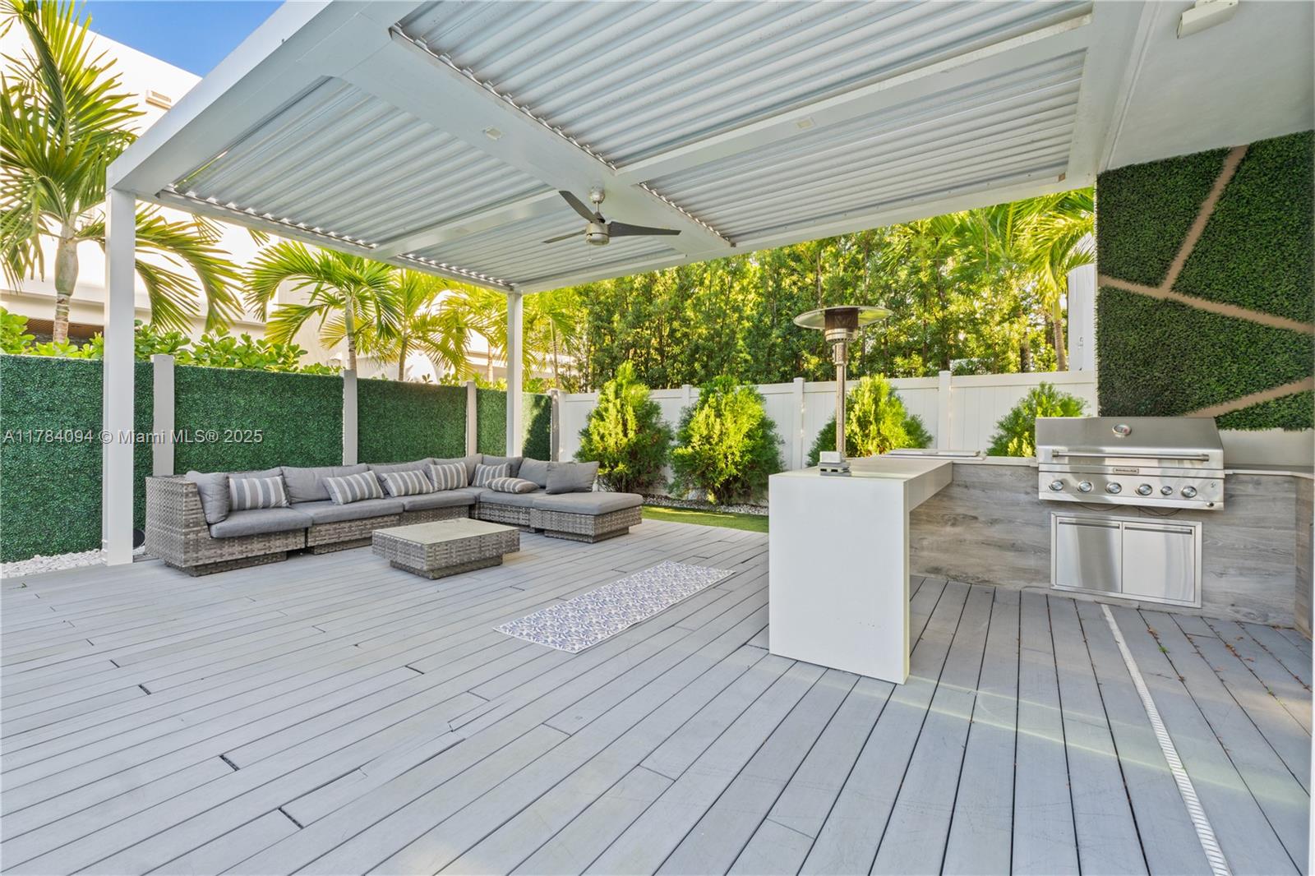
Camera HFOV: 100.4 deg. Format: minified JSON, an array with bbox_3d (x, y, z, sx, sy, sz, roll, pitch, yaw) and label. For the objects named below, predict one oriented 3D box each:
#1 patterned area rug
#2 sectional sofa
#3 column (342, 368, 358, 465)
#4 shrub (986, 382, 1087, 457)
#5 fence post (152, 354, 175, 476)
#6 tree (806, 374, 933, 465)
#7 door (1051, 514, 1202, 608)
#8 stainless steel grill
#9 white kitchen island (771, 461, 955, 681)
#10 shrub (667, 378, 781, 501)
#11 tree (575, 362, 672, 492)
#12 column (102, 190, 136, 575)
[{"bbox_3d":[-0.158,1.063,3.719,0.633,0.009,1.896,1,1,34],"label":"patterned area rug"},{"bbox_3d":[-2.188,0.650,5.269,2.582,0.784,3.511,1,1,34],"label":"sectional sofa"},{"bbox_3d":[-3.906,0.096,6.957,0.127,1.859,0.127,1,1,34],"label":"column"},{"bbox_3d":[4.085,0.241,5.787,1.344,1.635,1.176,1,1,34],"label":"shrub"},{"bbox_3d":[-4.962,0.111,5.502,0.135,1.879,0.140,1,1,34],"label":"fence post"},{"bbox_3d":[2.621,0.129,6.768,1.523,1.826,1.232,1,1,34],"label":"tree"},{"bbox_3d":[2.982,0.768,3.512,0.738,0.514,0.034,1,1,34],"label":"door"},{"bbox_3d":[3.090,0.141,3.668,0.896,0.562,0.638,1,1,34],"label":"stainless steel grill"},{"bbox_3d":[1.375,0.629,3.405,0.626,0.893,1.964,1,1,34],"label":"white kitchen island"},{"bbox_3d":[0.981,0.071,7.867,1.546,1.904,1.232,1,1,34],"label":"shrub"},{"bbox_3d":[-0.541,-0.103,8.886,1.546,2.218,1.232,1,1,34],"label":"tree"},{"bbox_3d":[-4.520,-0.504,4.576,0.153,3.102,0.155,1,1,34],"label":"column"}]

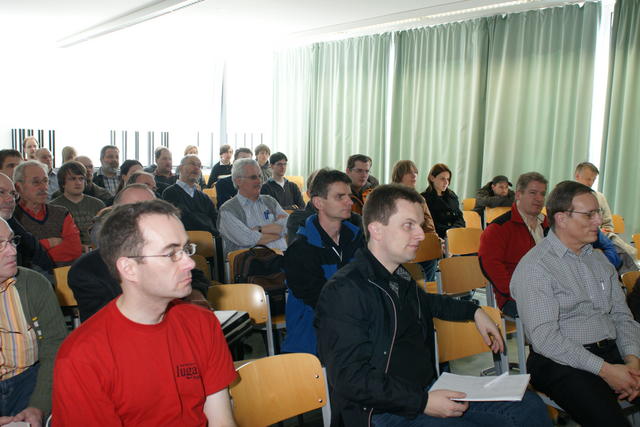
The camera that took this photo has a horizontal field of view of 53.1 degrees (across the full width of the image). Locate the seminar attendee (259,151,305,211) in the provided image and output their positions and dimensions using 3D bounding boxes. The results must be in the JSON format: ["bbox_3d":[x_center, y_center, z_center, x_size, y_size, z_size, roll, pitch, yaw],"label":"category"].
[{"bbox_3d":[-0.275,0.072,6.062,0.500,1.270,0.820,-4,10,-33],"label":"seminar attendee"}]

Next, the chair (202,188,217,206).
[{"bbox_3d":[-1.173,0.199,6.611,0.430,0.830,0.500,-4,10,-35],"label":"chair"}]

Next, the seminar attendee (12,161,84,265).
[{"bbox_3d":[-1.377,0.413,3.312,0.550,1.310,0.800,-4,10,-35],"label":"seminar attendee"}]

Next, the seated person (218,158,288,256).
[{"bbox_3d":[-0.287,0.350,3.673,0.520,1.300,0.820,-6,11,-40],"label":"seated person"}]

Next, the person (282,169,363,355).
[{"bbox_3d":[0.190,0.465,2.873,0.520,1.300,0.820,-6,11,-40],"label":"person"}]

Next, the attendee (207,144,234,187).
[{"bbox_3d":[-1.064,-0.224,7.959,0.500,1.300,0.800,-4,10,-35],"label":"attendee"}]

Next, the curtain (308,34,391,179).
[{"bbox_3d":[0.377,-1.379,10.249,0.200,2.720,2.250,-4,10,-32],"label":"curtain"}]

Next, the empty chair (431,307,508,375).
[{"bbox_3d":[0.725,0.833,2.447,0.430,0.830,0.500,-3,9,-31],"label":"empty chair"}]

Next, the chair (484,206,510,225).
[{"bbox_3d":[1.816,0.383,5.872,0.430,0.830,0.500,-4,10,-35],"label":"chair"}]

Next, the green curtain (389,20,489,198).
[{"bbox_3d":[1.506,-1.098,8.703,0.160,2.800,1.795,-4,10,-35],"label":"green curtain"}]

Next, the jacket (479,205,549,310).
[{"bbox_3d":[1.115,0.285,3.546,0.520,0.630,0.400,-6,11,-40],"label":"jacket"}]

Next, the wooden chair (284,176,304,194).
[{"bbox_3d":[-0.230,-0.022,7.294,0.450,0.800,0.500,-4,10,-33],"label":"wooden chair"}]

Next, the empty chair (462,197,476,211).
[{"bbox_3d":[1.779,0.277,6.618,0.430,0.830,0.500,-4,10,-35],"label":"empty chair"}]

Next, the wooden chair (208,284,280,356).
[{"bbox_3d":[-0.294,0.770,2.701,0.430,0.830,0.500,-4,10,-35],"label":"wooden chair"}]

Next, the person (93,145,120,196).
[{"bbox_3d":[-1.691,0.106,5.447,0.500,1.310,0.800,-4,10,-35],"label":"person"}]

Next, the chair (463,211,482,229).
[{"bbox_3d":[1.413,0.422,5.516,0.430,0.830,0.500,-4,10,-35],"label":"chair"}]

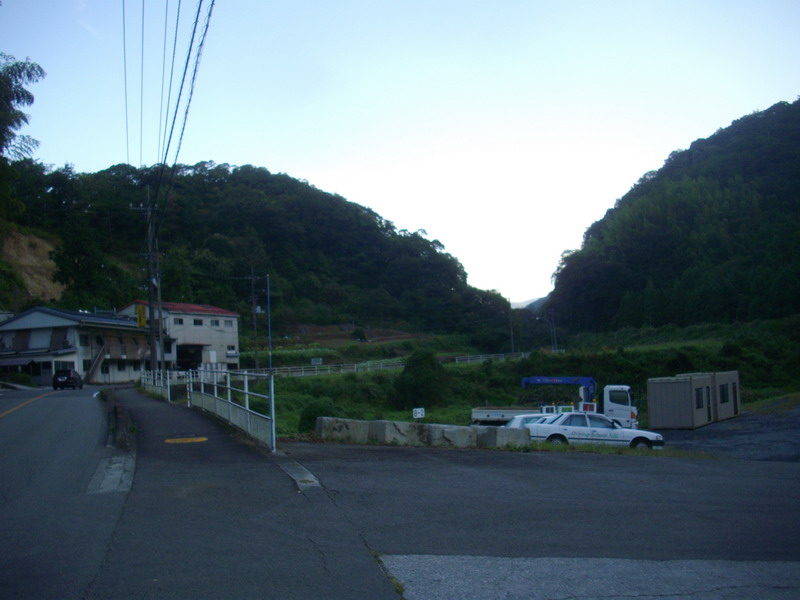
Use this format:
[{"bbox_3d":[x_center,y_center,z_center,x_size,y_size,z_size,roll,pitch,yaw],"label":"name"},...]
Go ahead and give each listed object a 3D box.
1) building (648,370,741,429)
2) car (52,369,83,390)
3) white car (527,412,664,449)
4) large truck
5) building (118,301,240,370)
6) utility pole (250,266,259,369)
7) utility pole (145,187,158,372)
[{"bbox_3d":[16.701,5.429,48.007,2.250,2.600,10.600,-4,-4,33],"label":"building"},{"bbox_3d":[-26.656,6.380,68.549,1.700,1.630,4.100,-1,-3,-8],"label":"car"},{"bbox_3d":[6.796,4.637,30.041,4.680,1.380,1.690,0,-3,3],"label":"white car"},{"bbox_3d":[7.610,5.303,42.690,8.100,3.000,2.300,-2,-3,10],"label":"large truck"},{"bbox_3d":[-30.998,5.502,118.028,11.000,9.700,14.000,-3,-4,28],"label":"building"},{"bbox_3d":[-16.658,2.409,98.371,0.400,12.400,0.400,-1,-3,0],"label":"utility pole"},{"bbox_3d":[-15.406,-0.665,53.380,0.450,12.700,0.450,-1,-3,0],"label":"utility pole"}]

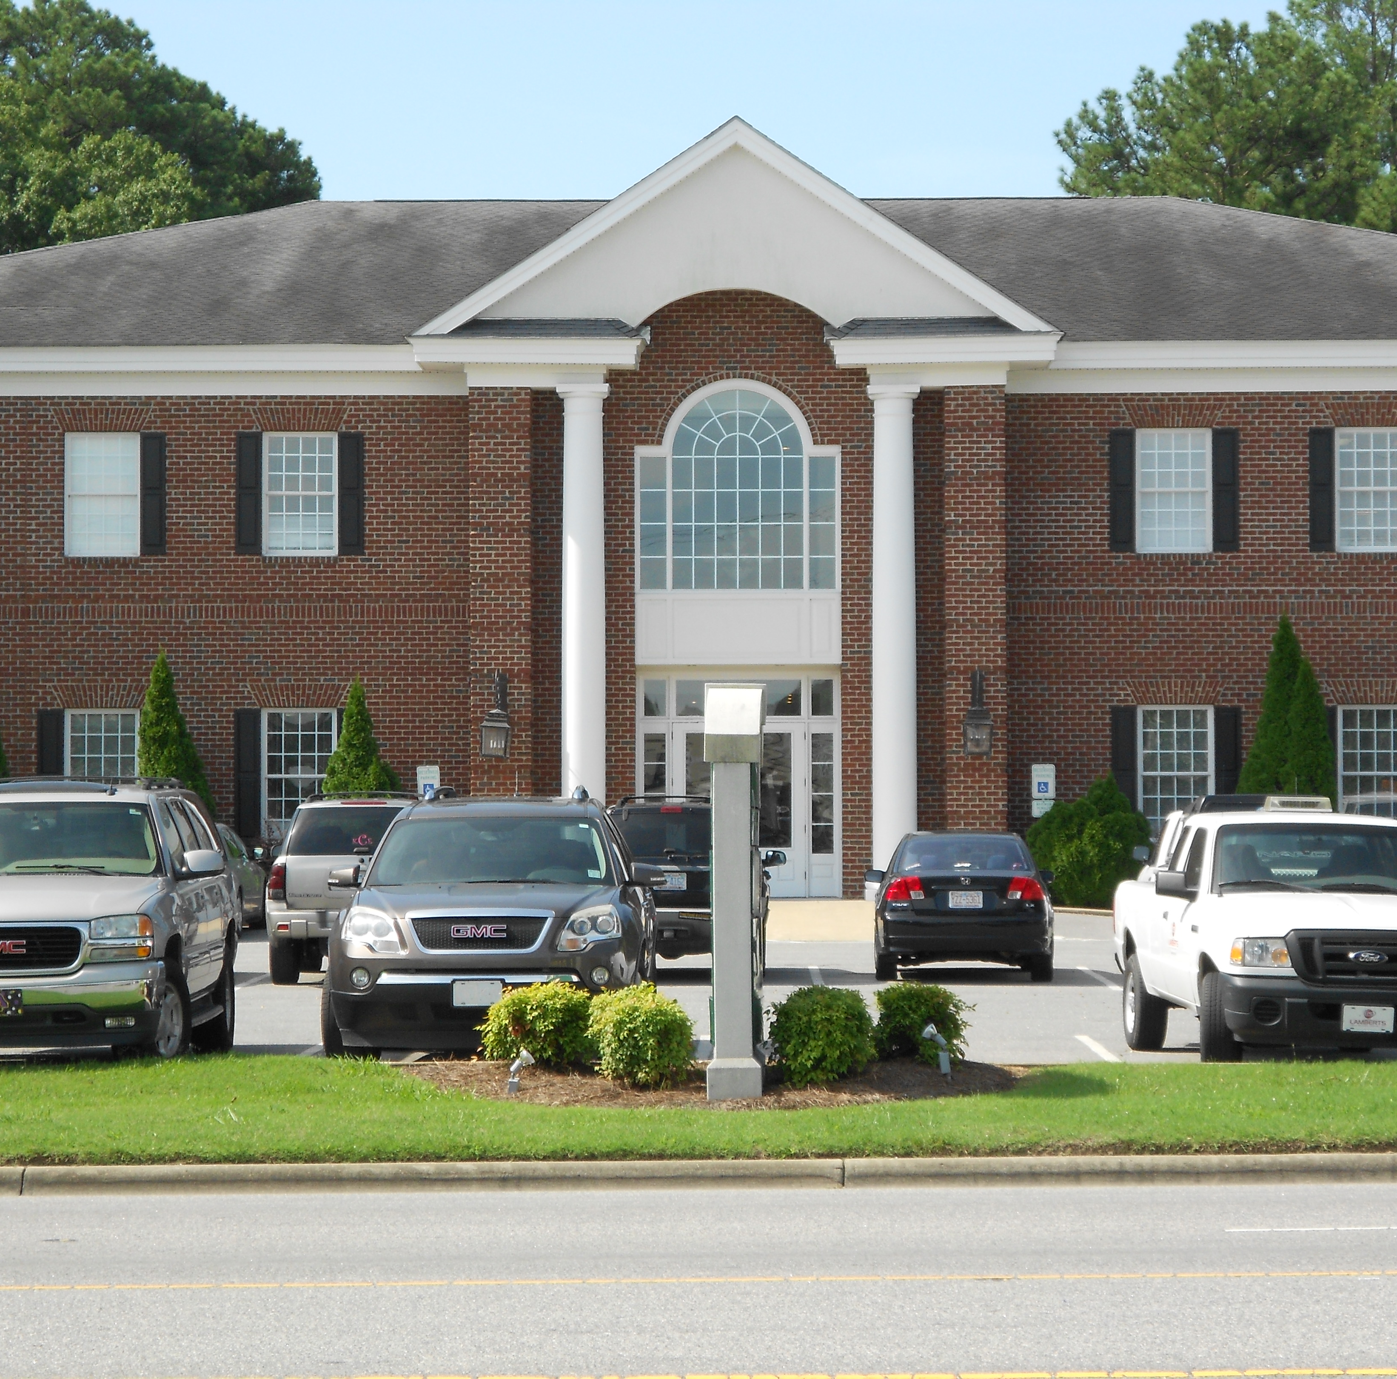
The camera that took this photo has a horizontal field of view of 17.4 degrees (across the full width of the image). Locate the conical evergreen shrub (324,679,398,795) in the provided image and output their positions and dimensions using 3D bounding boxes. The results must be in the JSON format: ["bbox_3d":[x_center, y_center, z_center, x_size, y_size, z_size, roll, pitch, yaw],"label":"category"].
[{"bbox_3d":[-4.529,1.330,61.280,1.118,2.987,1.120,0,-2,2],"label":"conical evergreen shrub"}]

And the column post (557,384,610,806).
[{"bbox_3d":[-1.545,-0.657,61.406,0.700,6.950,0.700,0,-2,2],"label":"column post"}]

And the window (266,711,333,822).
[{"bbox_3d":[-5.469,1.228,62.723,1.016,1.884,0.120,0,-1,0],"label":"window"}]

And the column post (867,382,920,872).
[{"bbox_3d":[2.608,-0.630,60.989,0.728,6.917,0.720,0,-2,1],"label":"column post"}]

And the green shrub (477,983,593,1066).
[{"bbox_3d":[-0.952,1.975,26.900,0.680,0.520,0.650,0,-2,1],"label":"green shrub"}]

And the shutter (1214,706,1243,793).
[{"bbox_3d":[7.184,1.157,61.860,0.360,1.860,0.050,0,-2,2],"label":"shutter"}]

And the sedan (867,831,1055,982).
[{"bbox_3d":[2.570,2.120,45.200,1.740,1.440,4.450,0,-2,2],"label":"sedan"}]

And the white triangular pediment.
[{"bbox_3d":[0.490,-6.185,61.085,8.567,2.901,0.800,0,-1,0],"label":"white triangular pediment"}]

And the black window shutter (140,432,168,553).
[{"bbox_3d":[-7.438,-2.663,62.373,0.369,1.692,0.050,0,-2,1],"label":"black window shutter"}]

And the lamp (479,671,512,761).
[{"bbox_3d":[-2.694,0.334,60.768,0.420,1.180,0.460,0,-2,2],"label":"lamp"}]

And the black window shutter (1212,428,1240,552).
[{"bbox_3d":[7.167,-2.701,62.015,0.360,1.660,0.050,0,-2,2],"label":"black window shutter"}]

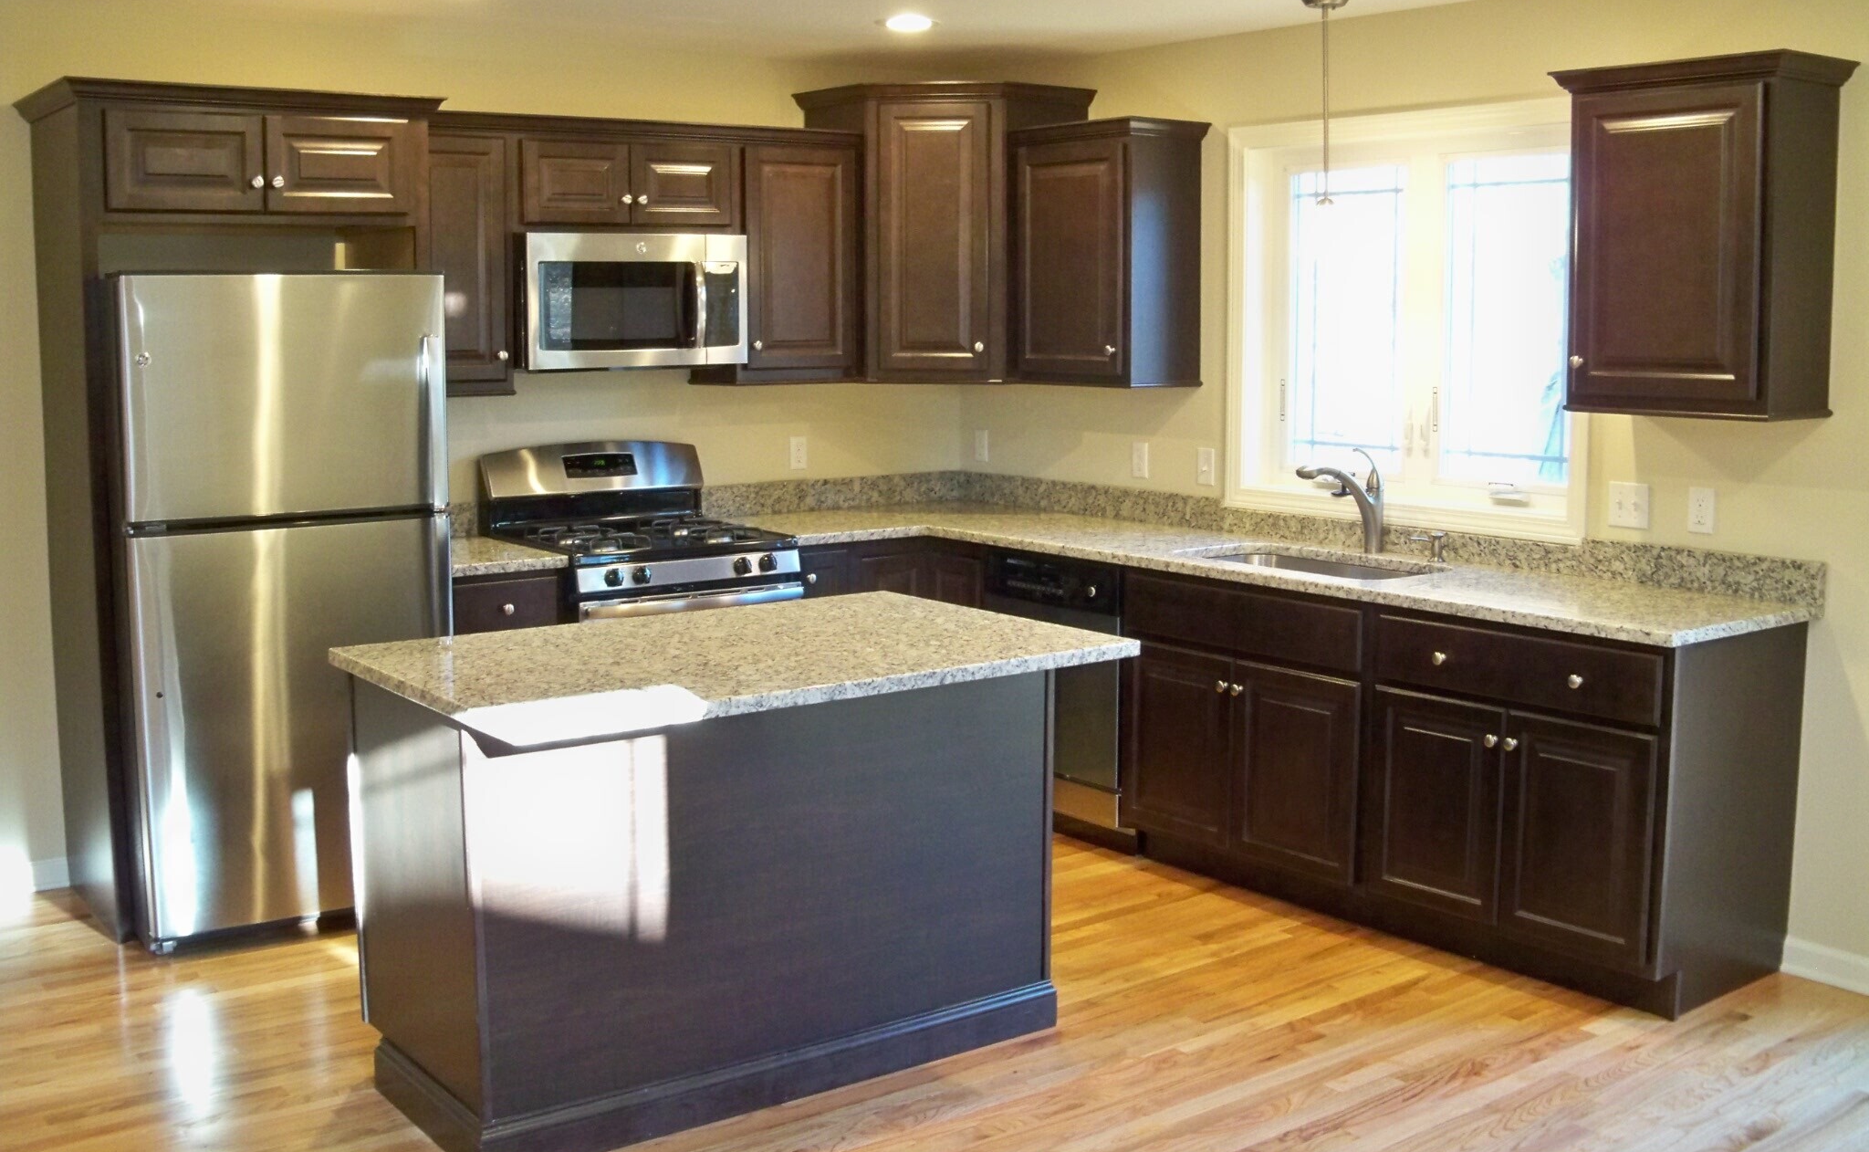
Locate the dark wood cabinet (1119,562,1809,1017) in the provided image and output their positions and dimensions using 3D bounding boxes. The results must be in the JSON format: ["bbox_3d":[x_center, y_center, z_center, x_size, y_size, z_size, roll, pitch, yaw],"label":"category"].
[{"bbox_3d":[1.308,0.466,5.003,0.630,0.882,1.770,-6,10,-37],"label":"dark wood cabinet"}]

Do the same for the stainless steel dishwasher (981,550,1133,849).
[{"bbox_3d":[0.597,0.341,6.005,0.630,0.865,0.605,-7,10,-37],"label":"stainless steel dishwasher"}]

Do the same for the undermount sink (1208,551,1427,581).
[{"bbox_3d":[1.062,0.077,5.337,0.430,0.200,0.770,-7,10,-37],"label":"undermount sink"}]

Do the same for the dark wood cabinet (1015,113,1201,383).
[{"bbox_3d":[0.538,-1.014,6.038,0.355,0.812,0.651,-6,10,-37],"label":"dark wood cabinet"}]

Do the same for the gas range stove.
[{"bbox_3d":[-0.897,0.200,5.851,0.765,1.190,0.705,-6,10,-37],"label":"gas range stove"}]

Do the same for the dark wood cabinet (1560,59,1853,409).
[{"bbox_3d":[1.790,-0.776,4.402,0.350,0.807,0.595,-6,10,-37],"label":"dark wood cabinet"}]

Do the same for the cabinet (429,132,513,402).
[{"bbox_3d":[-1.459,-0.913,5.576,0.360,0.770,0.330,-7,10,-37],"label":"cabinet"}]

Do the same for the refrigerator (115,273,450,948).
[{"bbox_3d":[-1.814,0.052,5.076,0.835,1.700,0.759,-6,10,-37],"label":"refrigerator"}]

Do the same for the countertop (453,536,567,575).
[{"bbox_3d":[-1.362,-0.056,5.506,0.359,0.032,0.647,-6,10,-37],"label":"countertop"}]

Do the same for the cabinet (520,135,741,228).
[{"bbox_3d":[-1.019,-1.203,5.879,0.760,0.300,0.330,-7,10,-37],"label":"cabinet"}]

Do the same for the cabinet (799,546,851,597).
[{"bbox_3d":[-0.525,0.301,6.286,0.225,0.875,0.615,-7,10,-37],"label":"cabinet"}]

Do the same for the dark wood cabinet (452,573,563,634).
[{"bbox_3d":[-1.366,0.393,5.576,0.359,0.882,0.630,-6,10,-37],"label":"dark wood cabinet"}]

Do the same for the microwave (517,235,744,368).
[{"bbox_3d":[-1.000,-0.854,5.902,0.757,0.410,0.400,-7,10,-37],"label":"microwave"}]

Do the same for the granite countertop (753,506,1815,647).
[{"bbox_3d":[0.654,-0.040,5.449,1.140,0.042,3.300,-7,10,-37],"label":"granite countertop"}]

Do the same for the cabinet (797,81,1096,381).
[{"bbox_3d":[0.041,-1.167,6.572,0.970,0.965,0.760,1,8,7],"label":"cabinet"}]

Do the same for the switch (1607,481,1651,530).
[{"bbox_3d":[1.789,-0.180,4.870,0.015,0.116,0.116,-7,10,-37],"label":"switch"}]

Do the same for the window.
[{"bbox_3d":[1.351,-0.730,5.430,0.110,1.170,1.290,-7,10,-37],"label":"window"}]

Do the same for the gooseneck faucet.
[{"bbox_3d":[1.136,-0.201,5.325,0.280,0.299,0.070,-4,9,-25],"label":"gooseneck faucet"}]

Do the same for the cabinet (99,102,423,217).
[{"bbox_3d":[-1.852,-1.077,5.023,0.854,0.305,0.589,-6,10,-37],"label":"cabinet"}]

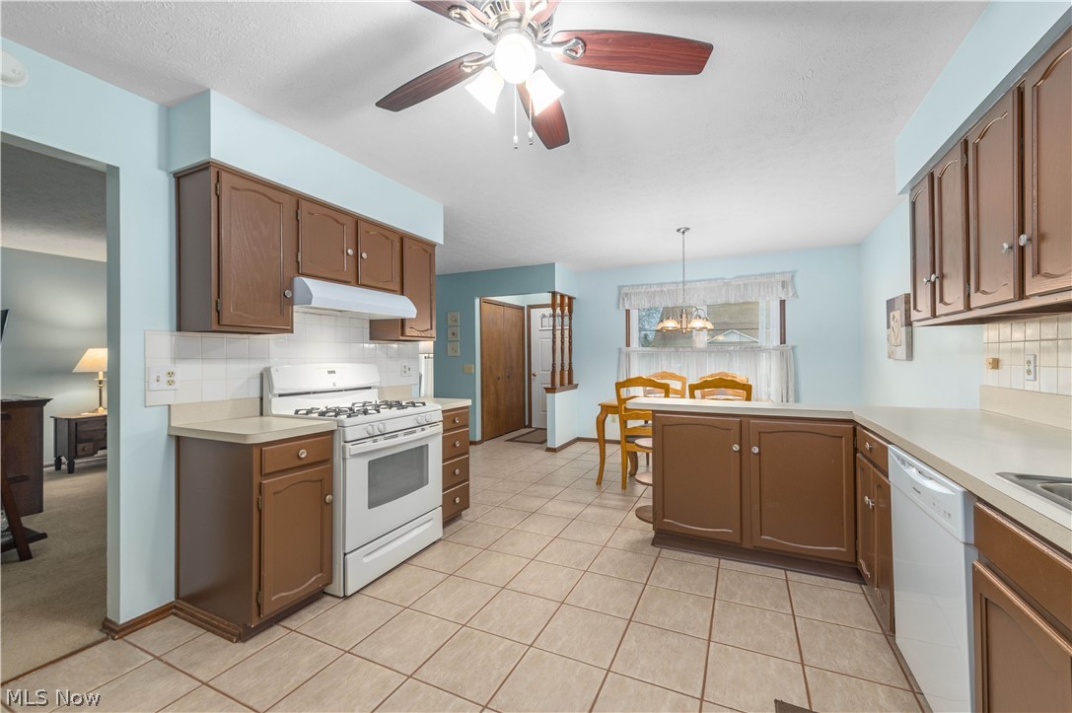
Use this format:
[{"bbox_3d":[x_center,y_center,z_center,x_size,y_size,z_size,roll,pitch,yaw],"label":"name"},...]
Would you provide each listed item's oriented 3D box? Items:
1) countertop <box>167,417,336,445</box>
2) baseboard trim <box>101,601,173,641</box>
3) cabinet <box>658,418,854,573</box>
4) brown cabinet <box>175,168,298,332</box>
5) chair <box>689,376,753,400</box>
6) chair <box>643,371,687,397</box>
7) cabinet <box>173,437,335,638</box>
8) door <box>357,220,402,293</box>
[{"bbox_3d":[-1.380,0.350,2.064,0.630,0.042,0.440,0,0,26],"label":"countertop"},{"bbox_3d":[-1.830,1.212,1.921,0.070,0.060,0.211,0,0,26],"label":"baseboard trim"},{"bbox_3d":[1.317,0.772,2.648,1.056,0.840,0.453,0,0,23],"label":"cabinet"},{"bbox_3d":[-1.541,-0.501,2.143,0.302,0.762,0.392,0,0,26],"label":"brown cabinet"},{"bbox_3d":[1.626,0.711,3.664,0.480,1.055,0.520,0,0,26],"label":"chair"},{"bbox_3d":[1.363,0.709,4.546,0.475,1.055,0.525,0,0,26],"label":"chair"},{"bbox_3d":[-1.397,0.807,2.072,0.624,0.870,0.392,0,0,26],"label":"cabinet"},{"bbox_3d":[-1.041,-0.649,2.767,0.022,0.402,0.339,-1,-1,26],"label":"door"}]

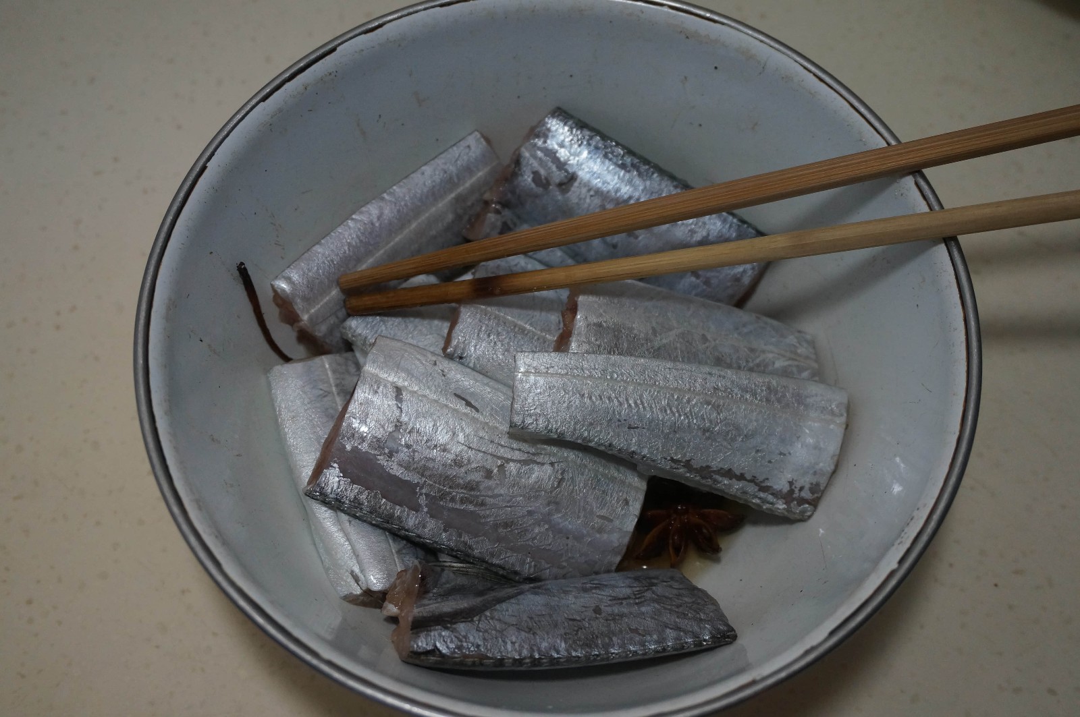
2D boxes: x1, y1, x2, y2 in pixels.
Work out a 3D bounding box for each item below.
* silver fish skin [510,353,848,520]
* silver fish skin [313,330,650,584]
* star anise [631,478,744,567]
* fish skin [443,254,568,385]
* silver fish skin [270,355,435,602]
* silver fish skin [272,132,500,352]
[{"bbox_3d":[0.036,0.019,0.326,0.087,0.014,0.035,11,70,7],"label":"silver fish skin"},{"bbox_3d":[-0.016,0.033,0.325,0.084,0.015,0.043,23,67,0],"label":"silver fish skin"},{"bbox_3d":[0.040,0.043,0.339,0.034,0.011,0.034,0,64,0],"label":"star anise"},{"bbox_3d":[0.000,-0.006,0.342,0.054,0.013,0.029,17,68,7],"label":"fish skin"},{"bbox_3d":[-0.051,0.033,0.334,0.029,0.013,0.072,-13,65,-16],"label":"silver fish skin"},{"bbox_3d":[-0.041,-0.034,0.354,0.075,0.014,0.026,-40,92,-16],"label":"silver fish skin"}]

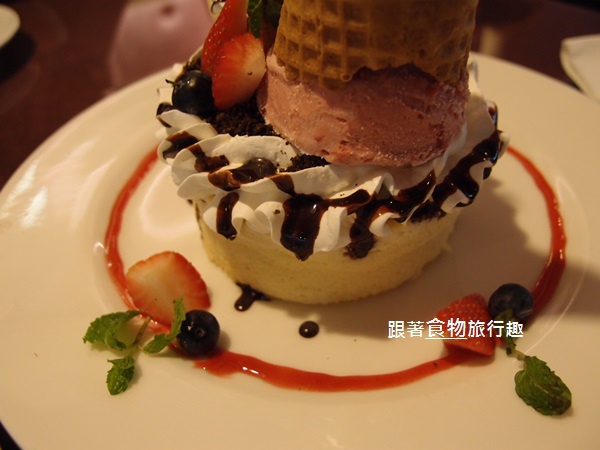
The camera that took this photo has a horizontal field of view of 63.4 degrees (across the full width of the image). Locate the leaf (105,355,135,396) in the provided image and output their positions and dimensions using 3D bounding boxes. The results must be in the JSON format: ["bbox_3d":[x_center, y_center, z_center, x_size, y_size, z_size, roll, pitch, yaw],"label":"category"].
[{"bbox_3d":[-0.057,0.048,0.155,0.009,0.006,0.013,6,41,10],"label":"leaf"}]

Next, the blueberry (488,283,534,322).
[{"bbox_3d":[0.073,0.028,0.168,0.014,0.014,0.014,-3,41,0],"label":"blueberry"}]

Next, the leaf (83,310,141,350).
[{"bbox_3d":[-0.065,0.037,0.167,0.018,0.009,0.013,-6,41,-3],"label":"leaf"}]

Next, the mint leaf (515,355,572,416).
[{"bbox_3d":[0.074,0.048,0.147,0.013,0.005,0.018,-16,42,-14],"label":"mint leaf"}]

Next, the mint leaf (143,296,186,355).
[{"bbox_3d":[-0.046,0.035,0.166,0.017,0.013,0.009,-33,49,-31],"label":"mint leaf"}]

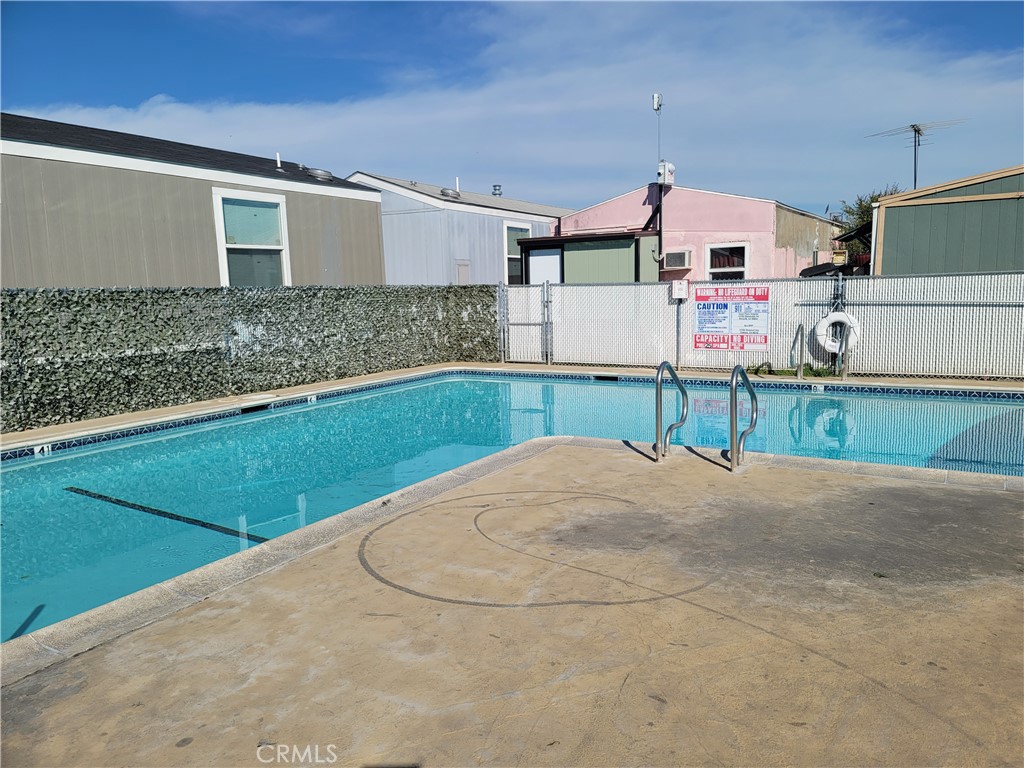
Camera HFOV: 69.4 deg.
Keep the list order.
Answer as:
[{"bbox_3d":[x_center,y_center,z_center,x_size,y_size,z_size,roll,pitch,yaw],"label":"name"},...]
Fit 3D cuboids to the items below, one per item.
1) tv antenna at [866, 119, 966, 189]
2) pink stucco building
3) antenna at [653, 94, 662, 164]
[{"bbox_3d":[6.388,-3.468,11.645,1.450,1.080,1.400,3,9,31],"label":"tv antenna"},{"bbox_3d":[4.803,-2.788,18.107,4.700,3.360,10.600,3,9,31],"label":"pink stucco building"},{"bbox_3d":[2.781,-4.883,14.132,0.180,1.360,0.130,-2,7,-5],"label":"antenna"}]

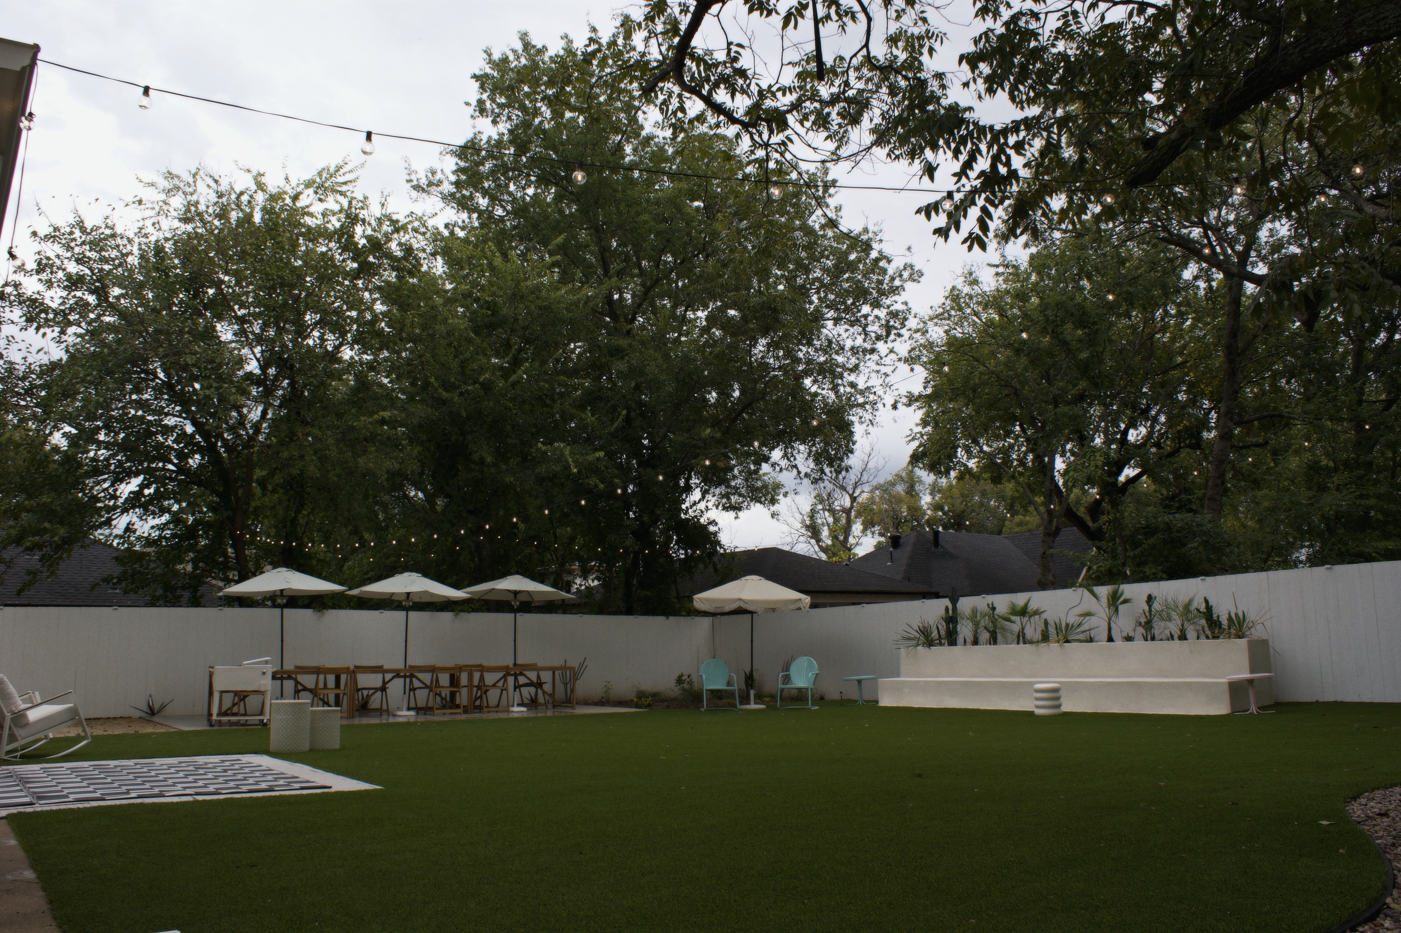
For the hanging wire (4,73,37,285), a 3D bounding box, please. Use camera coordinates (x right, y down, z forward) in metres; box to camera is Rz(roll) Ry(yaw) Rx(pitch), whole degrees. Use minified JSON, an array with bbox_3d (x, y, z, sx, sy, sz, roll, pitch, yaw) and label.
[{"bbox_3d":[-2.063,-0.854,3.185,0.060,0.468,0.713,5,-12,-36],"label":"hanging wire"}]

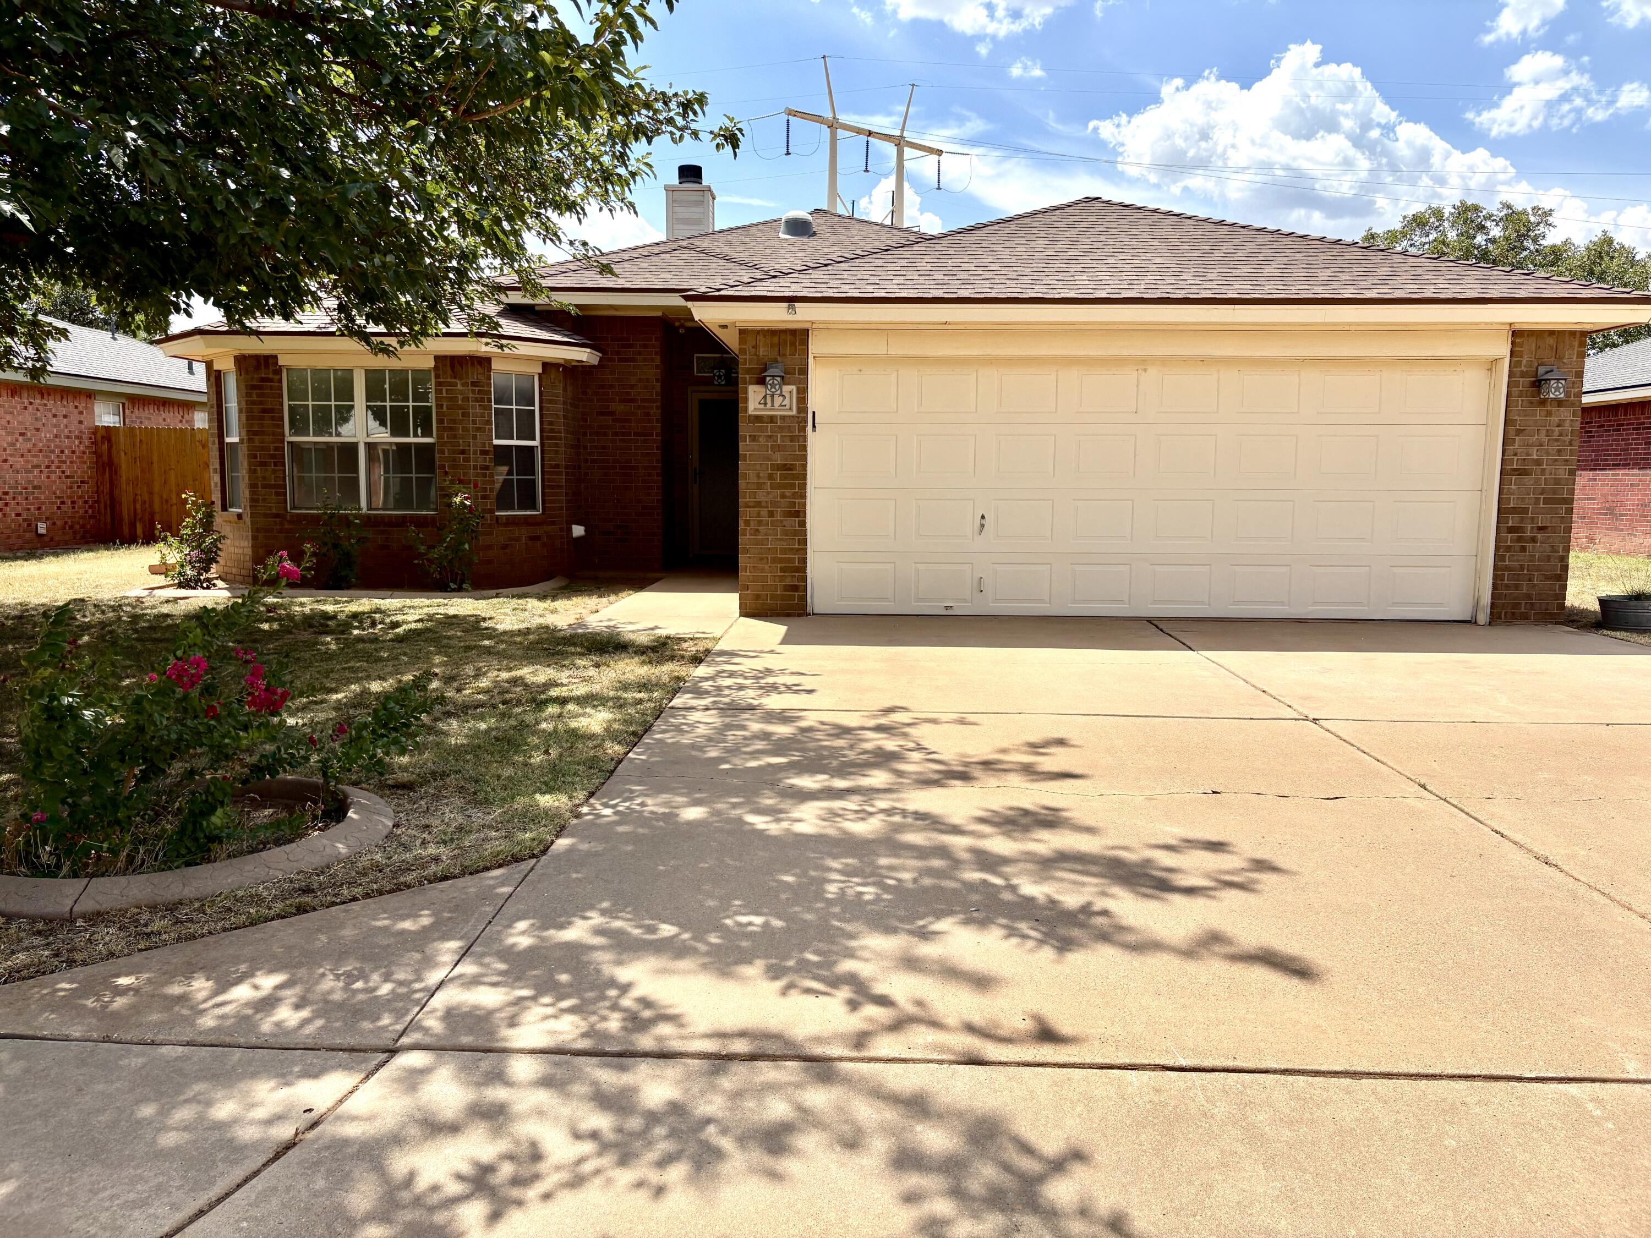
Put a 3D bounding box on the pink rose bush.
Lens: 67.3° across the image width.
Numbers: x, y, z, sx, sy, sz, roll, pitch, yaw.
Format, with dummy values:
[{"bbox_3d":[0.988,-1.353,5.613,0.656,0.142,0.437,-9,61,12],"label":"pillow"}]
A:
[{"bbox_3d":[-2.147,0.254,4.472,1.360,0.980,1.080,1,7,3],"label":"pink rose bush"}]

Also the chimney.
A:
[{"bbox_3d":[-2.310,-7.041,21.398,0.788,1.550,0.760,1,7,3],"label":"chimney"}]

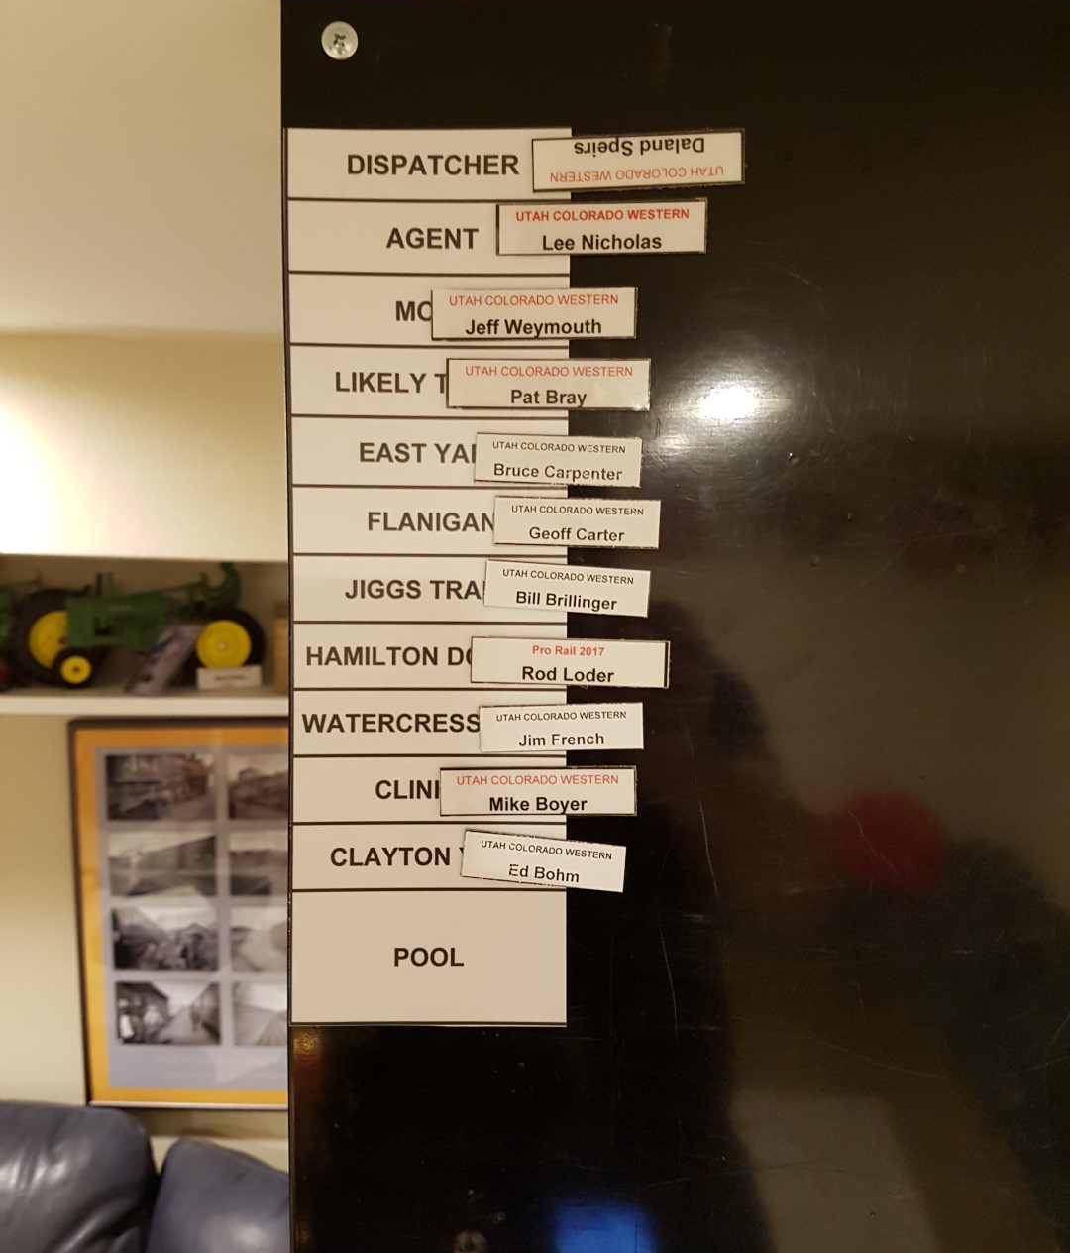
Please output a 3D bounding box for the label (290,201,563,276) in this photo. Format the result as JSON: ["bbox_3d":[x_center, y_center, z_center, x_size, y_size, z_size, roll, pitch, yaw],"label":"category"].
[{"bbox_3d":[-0.032,-0.117,0.323,0.085,0.022,0.001,0,3,0],"label":"label"}]

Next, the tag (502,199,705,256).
[{"bbox_3d":[0.020,-0.118,0.317,0.060,0.015,0.003,-1,3,0],"label":"tag"}]

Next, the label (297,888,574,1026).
[{"bbox_3d":[-0.033,0.104,0.337,0.086,0.043,0.001,0,3,0],"label":"label"}]

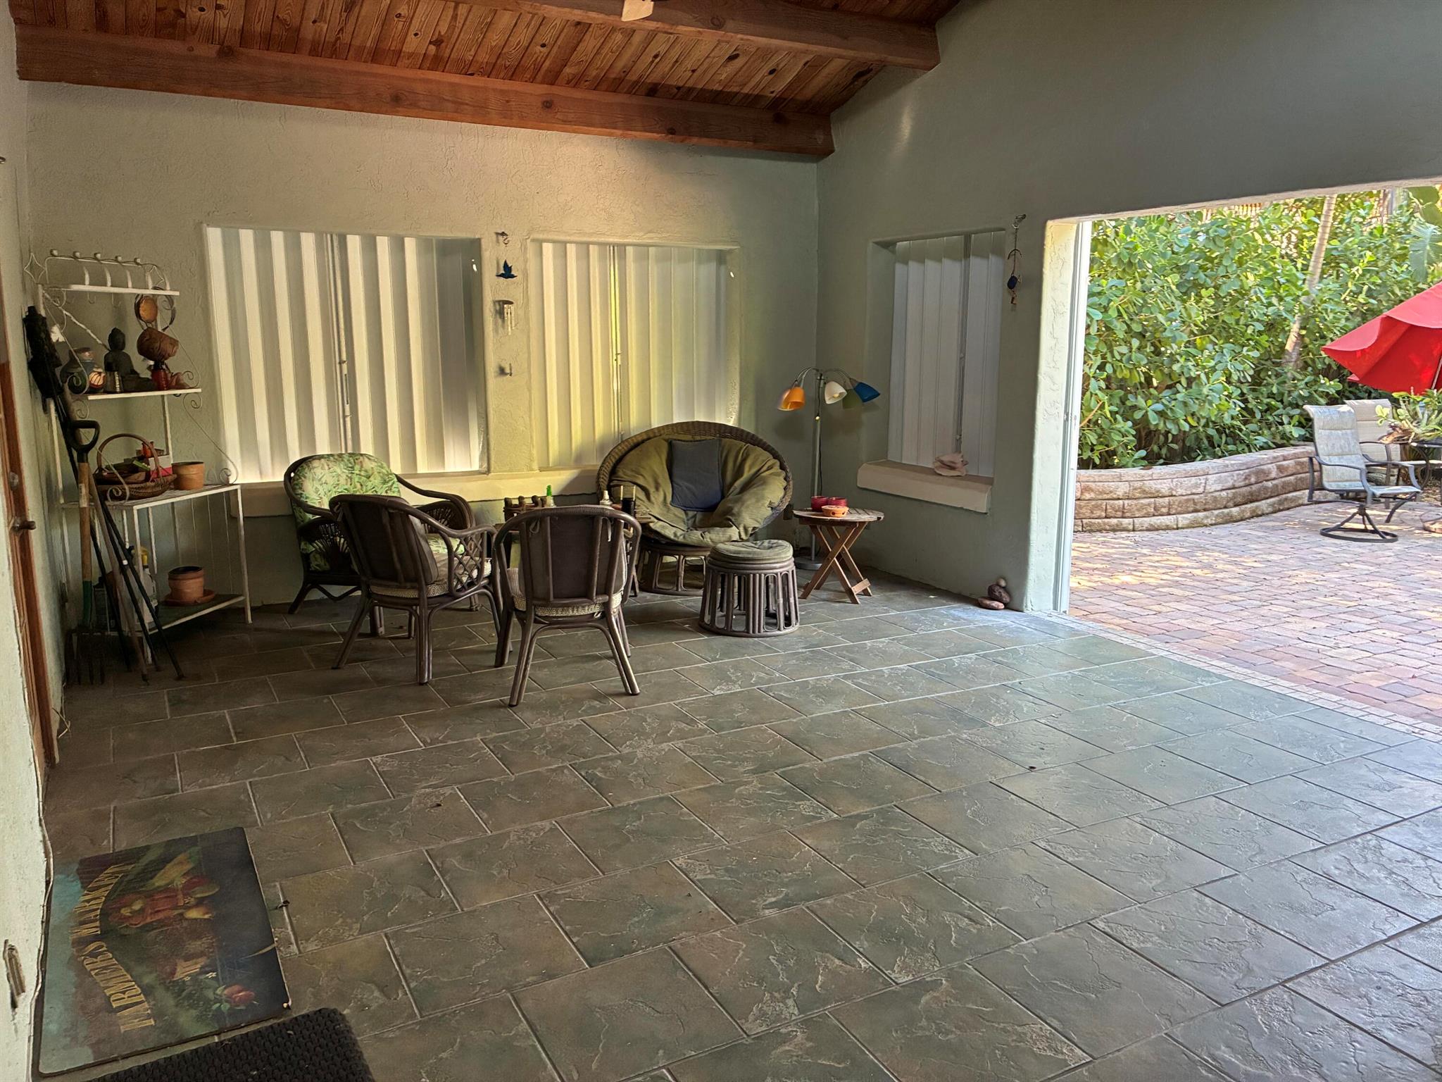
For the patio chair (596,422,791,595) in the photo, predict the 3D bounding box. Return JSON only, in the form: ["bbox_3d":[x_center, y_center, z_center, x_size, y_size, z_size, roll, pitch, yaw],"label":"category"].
[{"bbox_3d":[-0.152,-0.196,6.579,1.160,0.950,1.000,-1,11,-7],"label":"patio chair"}]

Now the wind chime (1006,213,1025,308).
[{"bbox_3d":[1.568,-1.490,5.755,0.070,0.500,0.090,-5,12,-28],"label":"wind chime"}]

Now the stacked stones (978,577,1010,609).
[{"bbox_3d":[1.548,0.302,6.149,0.130,0.175,0.190,-6,12,-28],"label":"stacked stones"}]

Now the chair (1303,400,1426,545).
[{"bbox_3d":[5.062,-0.546,8.546,0.640,1.000,0.740,-5,12,-24],"label":"chair"}]

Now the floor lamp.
[{"bbox_3d":[0.680,-0.487,7.127,0.660,1.320,0.500,0,11,-2],"label":"floor lamp"}]

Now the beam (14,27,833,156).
[{"bbox_3d":[-1.305,-2.499,6.168,4.570,0.240,0.170,-6,12,-28],"label":"beam"}]

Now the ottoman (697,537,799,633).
[{"bbox_3d":[0.161,0.219,5.748,0.540,0.440,0.540,0,11,-2],"label":"ottoman"}]

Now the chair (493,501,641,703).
[{"bbox_3d":[-0.671,0.219,4.741,0.640,0.810,0.620,-3,11,-14],"label":"chair"}]

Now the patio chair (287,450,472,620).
[{"bbox_3d":[-1.870,-0.029,5.925,0.800,0.860,0.700,7,13,34],"label":"patio chair"}]

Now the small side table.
[{"bbox_3d":[0.684,0.086,6.326,0.530,0.490,0.530,0,11,0],"label":"small side table"}]

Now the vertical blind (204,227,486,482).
[{"bbox_3d":[-2.097,-1.052,6.232,1.470,1.380,0.080,-6,12,-28],"label":"vertical blind"}]

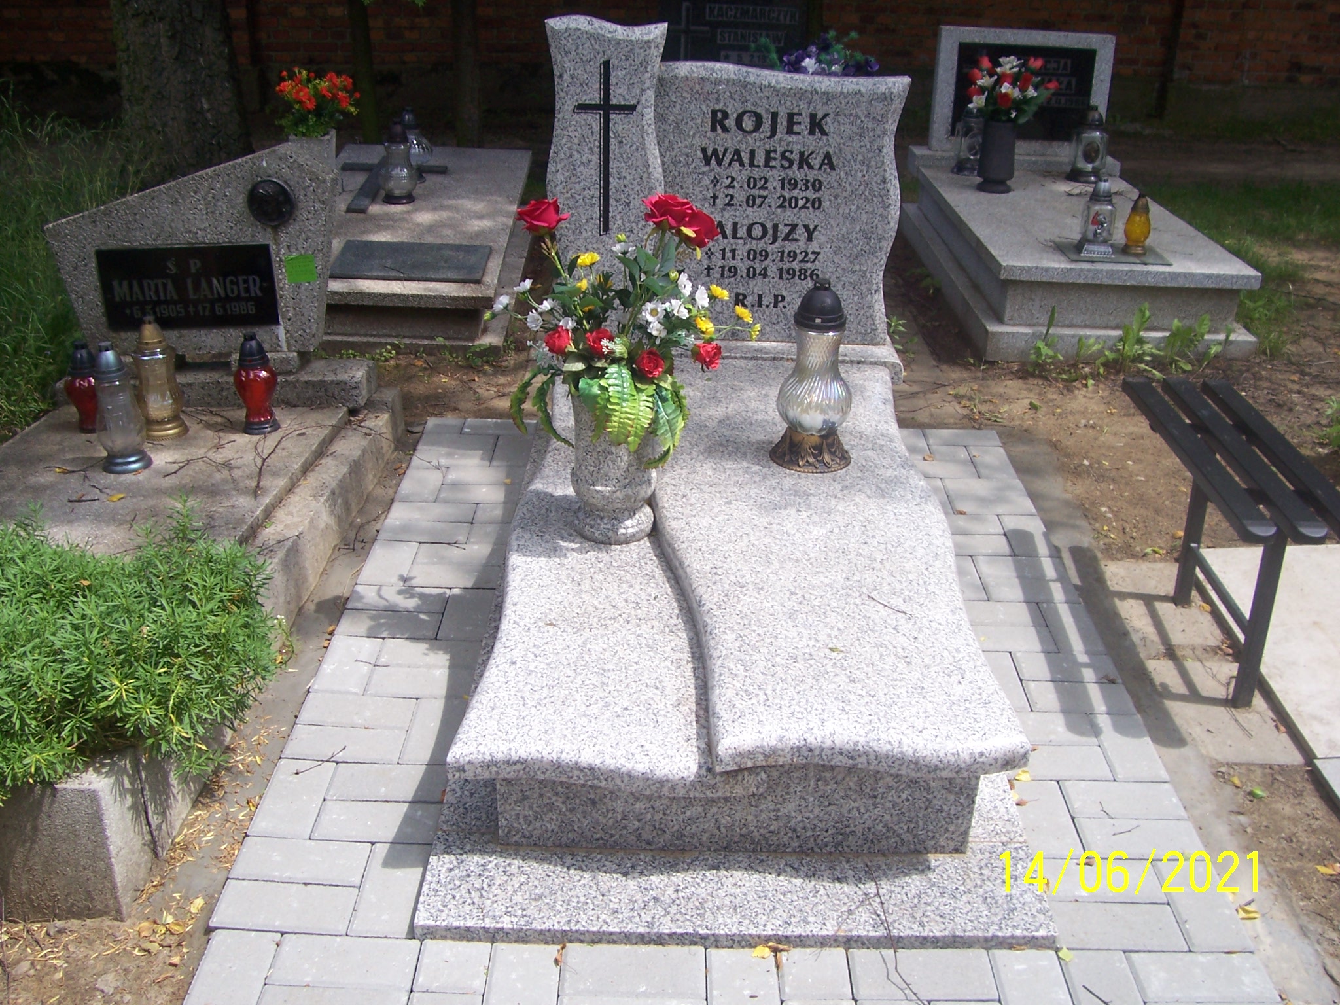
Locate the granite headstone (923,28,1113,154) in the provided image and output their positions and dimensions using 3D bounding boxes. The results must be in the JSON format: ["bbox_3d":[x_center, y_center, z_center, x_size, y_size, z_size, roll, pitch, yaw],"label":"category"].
[{"bbox_3d":[1.377,-1.603,5.133,0.675,0.455,0.075,3,24,2],"label":"granite headstone"}]

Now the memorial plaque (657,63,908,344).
[{"bbox_3d":[0.261,-0.723,3.247,0.605,0.667,0.085,2,27,0],"label":"memorial plaque"}]

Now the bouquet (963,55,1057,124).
[{"bbox_3d":[1.232,-1.500,4.783,0.345,0.250,0.280,1,26,-1],"label":"bouquet"}]

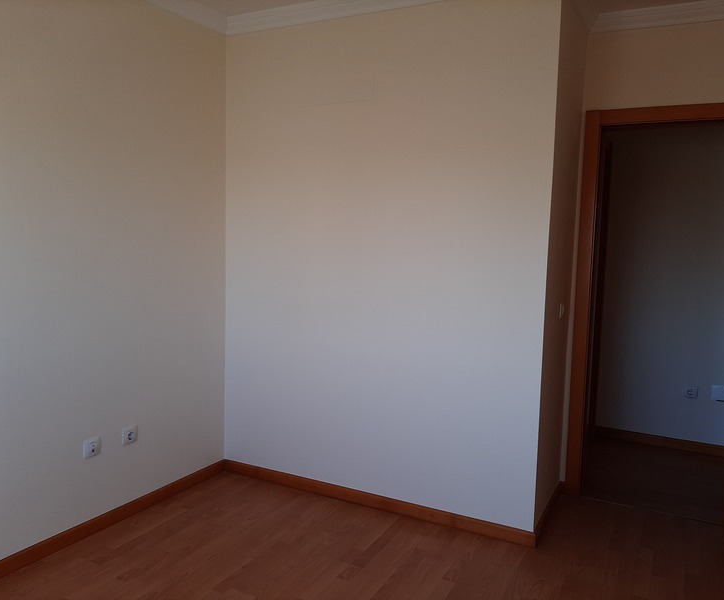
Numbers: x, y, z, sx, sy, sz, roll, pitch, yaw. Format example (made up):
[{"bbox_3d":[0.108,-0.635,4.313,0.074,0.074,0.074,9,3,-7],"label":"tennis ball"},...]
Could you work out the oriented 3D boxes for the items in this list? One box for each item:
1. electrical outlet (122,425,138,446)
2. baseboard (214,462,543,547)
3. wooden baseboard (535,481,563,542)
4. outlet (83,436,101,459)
[{"bbox_3d":[-1.129,0.662,3.044,0.012,0.083,0.083,4,6,27],"label":"electrical outlet"},{"bbox_3d":[-0.001,1.041,3.283,1.813,0.070,0.015,4,6,27],"label":"baseboard"},{"bbox_3d":[0.951,1.076,3.167,0.015,0.070,0.702,4,6,27],"label":"wooden baseboard"},{"bbox_3d":[-1.232,0.676,2.849,0.012,0.083,0.083,4,6,27],"label":"outlet"}]

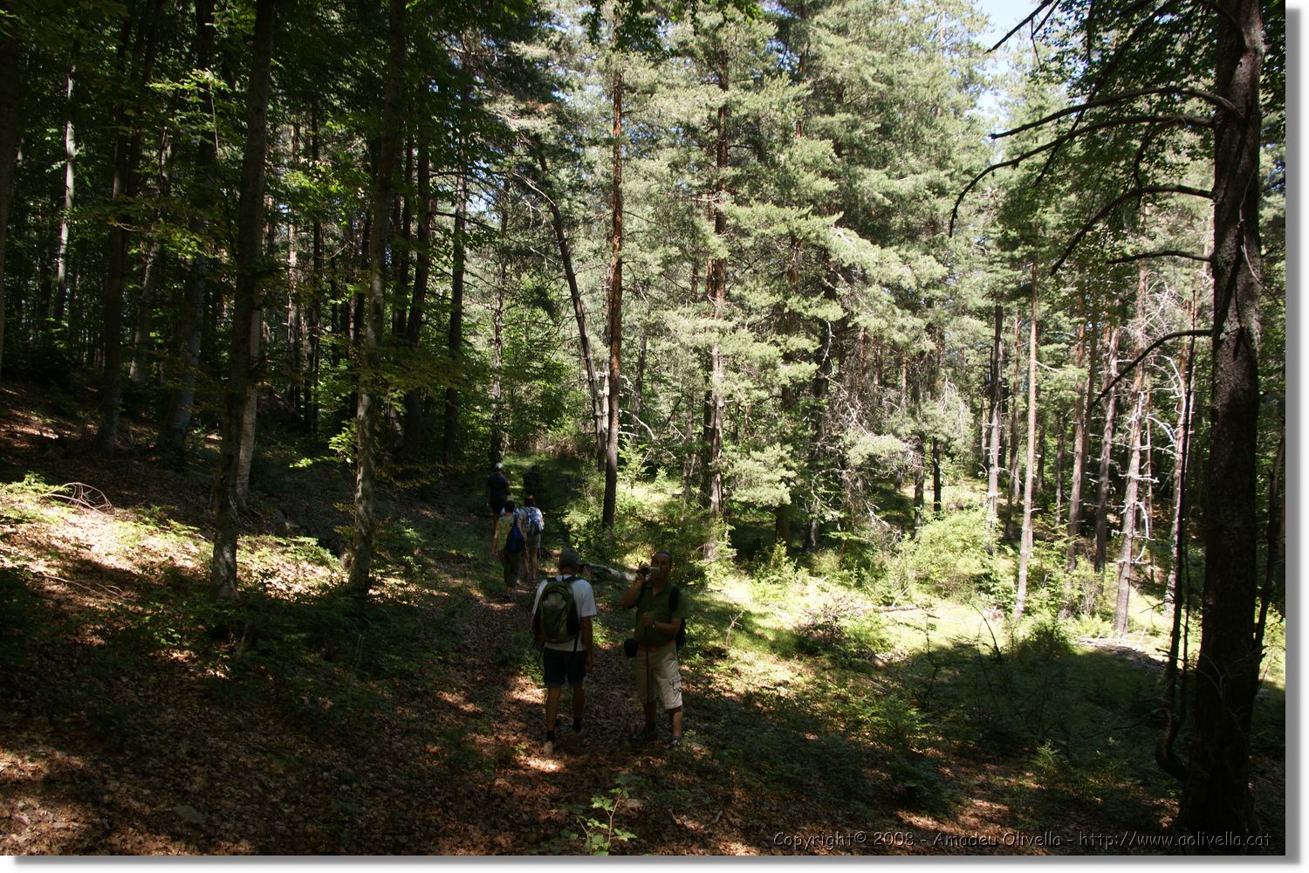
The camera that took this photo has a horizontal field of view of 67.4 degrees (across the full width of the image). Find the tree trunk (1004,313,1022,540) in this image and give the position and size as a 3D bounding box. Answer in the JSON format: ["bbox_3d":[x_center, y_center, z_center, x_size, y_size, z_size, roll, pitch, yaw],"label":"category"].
[{"bbox_3d":[10.970,-0.297,30.000,0.270,6.978,0.270,2,0,0],"label":"tree trunk"}]

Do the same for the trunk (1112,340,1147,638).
[{"bbox_3d":[8.441,0.985,17.500,0.260,5.155,0.260,4,0,0],"label":"trunk"}]

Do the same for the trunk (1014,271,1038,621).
[{"bbox_3d":[6.879,0.158,18.064,0.210,6.446,0.210,3,-1,0],"label":"trunk"}]

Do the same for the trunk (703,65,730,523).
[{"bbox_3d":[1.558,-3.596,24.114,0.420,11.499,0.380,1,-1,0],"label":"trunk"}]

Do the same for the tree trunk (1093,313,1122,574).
[{"bbox_3d":[10.875,0.176,23.563,0.300,6.326,0.280,4,-1,0],"label":"tree trunk"}]

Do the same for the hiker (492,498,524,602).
[{"bbox_3d":[-2.360,1.848,15.900,0.520,1.670,0.420,3,-1,-14],"label":"hiker"}]

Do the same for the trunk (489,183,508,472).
[{"bbox_3d":[-4.562,-3.325,29.000,0.320,8.405,0.320,1,0,0],"label":"trunk"}]

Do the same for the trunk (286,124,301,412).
[{"bbox_3d":[-11.400,-5.202,31.000,0.300,9.370,0.300,0,0,0],"label":"trunk"}]

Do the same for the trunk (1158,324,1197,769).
[{"bbox_3d":[3.820,0.840,7.133,0.200,3.283,0.180,3,-1,0],"label":"trunk"}]

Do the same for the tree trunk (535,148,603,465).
[{"bbox_3d":[-2.473,-3.836,29.094,0.500,9.641,0.400,-10,-1,0],"label":"tree trunk"}]

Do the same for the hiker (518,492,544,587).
[{"bbox_3d":[-2.260,1.876,18.000,0.500,1.660,0.470,2,0,-9],"label":"hiker"}]

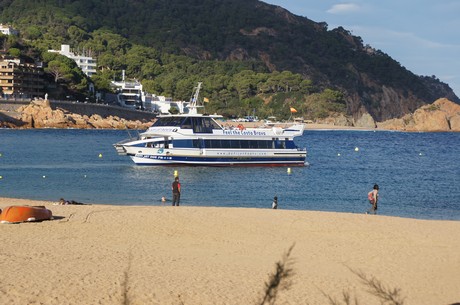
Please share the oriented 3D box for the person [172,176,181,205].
[{"bbox_3d":[-3.146,2.323,67.500,0.480,1.740,0.340,1,2,14],"label":"person"}]

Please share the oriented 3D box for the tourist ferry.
[{"bbox_3d":[-2.404,-3.330,138.000,22.300,9.700,6.800,0,2,-17],"label":"tourist ferry"}]

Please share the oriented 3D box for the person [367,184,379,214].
[{"bbox_3d":[8.006,2.641,64.500,0.570,1.660,0.460,0,2,-24],"label":"person"}]

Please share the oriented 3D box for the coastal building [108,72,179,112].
[{"bbox_3d":[-38.186,-27.439,525.000,29.000,18.000,18.000,0,2,-18],"label":"coastal building"}]

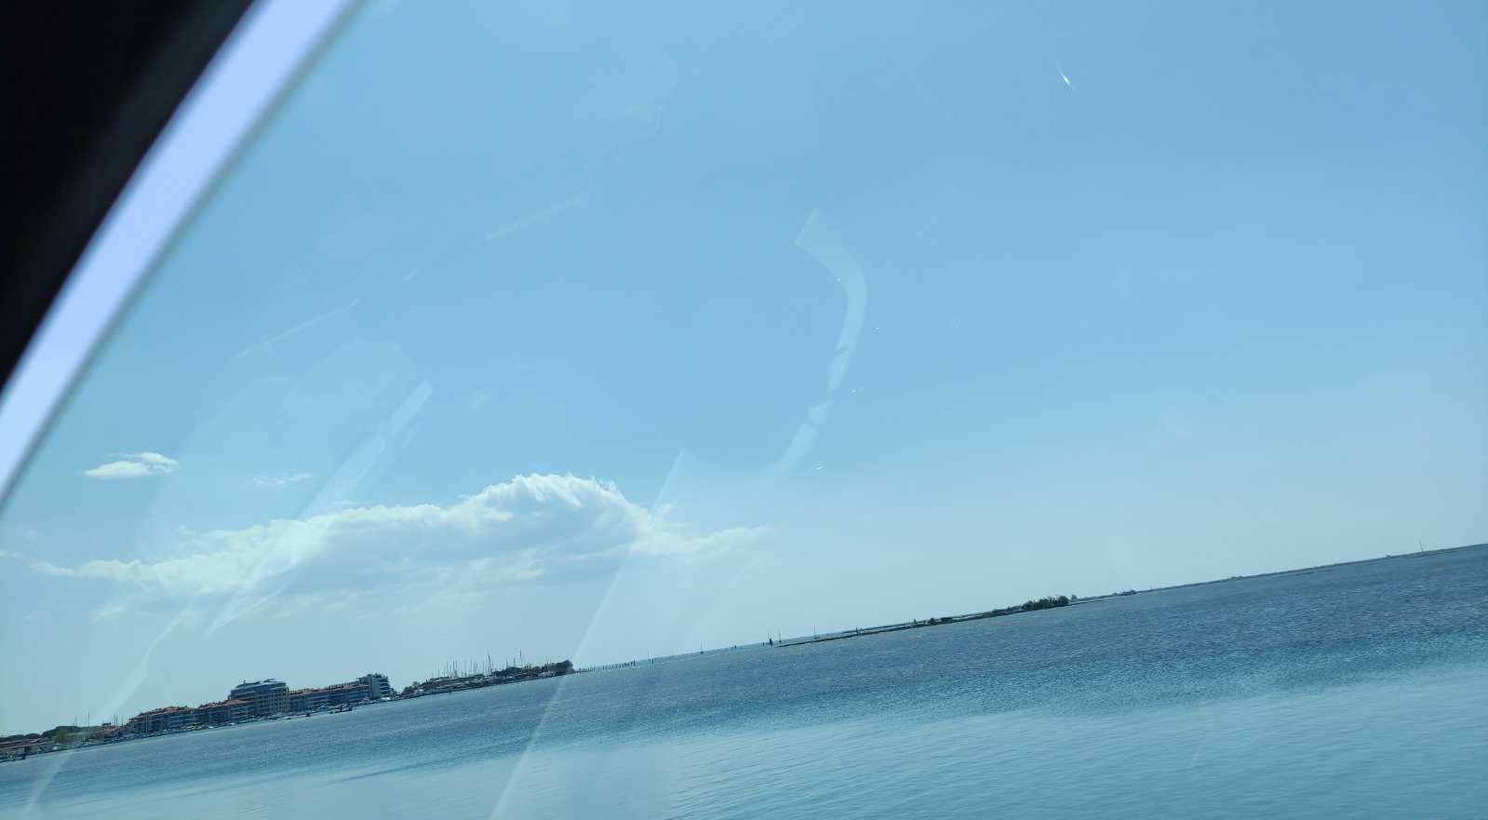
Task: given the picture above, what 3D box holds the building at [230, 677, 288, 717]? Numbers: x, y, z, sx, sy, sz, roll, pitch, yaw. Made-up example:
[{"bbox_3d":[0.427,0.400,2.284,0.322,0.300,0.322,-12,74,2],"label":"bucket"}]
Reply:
[{"bbox_3d":[-328.310,195.050,728.000,32.300,24.600,20.000,-6,-12,-10],"label":"building"}]

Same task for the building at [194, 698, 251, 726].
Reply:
[{"bbox_3d":[-341.260,196.990,705.000,30.300,14.500,14.000,-6,-12,-8],"label":"building"}]

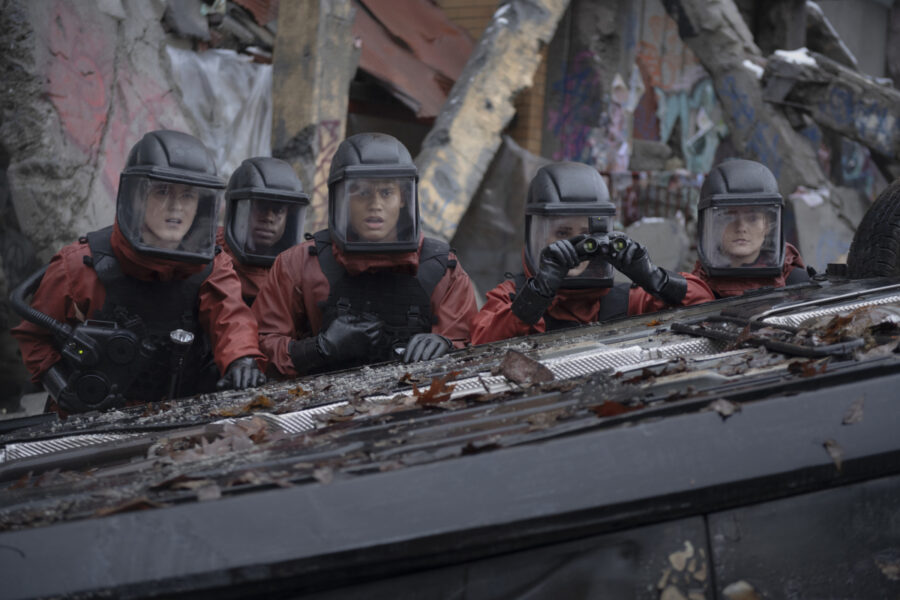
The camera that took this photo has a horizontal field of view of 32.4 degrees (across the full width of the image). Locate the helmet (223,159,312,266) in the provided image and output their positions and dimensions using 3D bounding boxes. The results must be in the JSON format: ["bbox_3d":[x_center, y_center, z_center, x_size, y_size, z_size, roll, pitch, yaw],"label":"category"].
[{"bbox_3d":[-0.543,-0.264,4.580,0.240,0.310,0.290,3,6,-27],"label":"helmet"}]

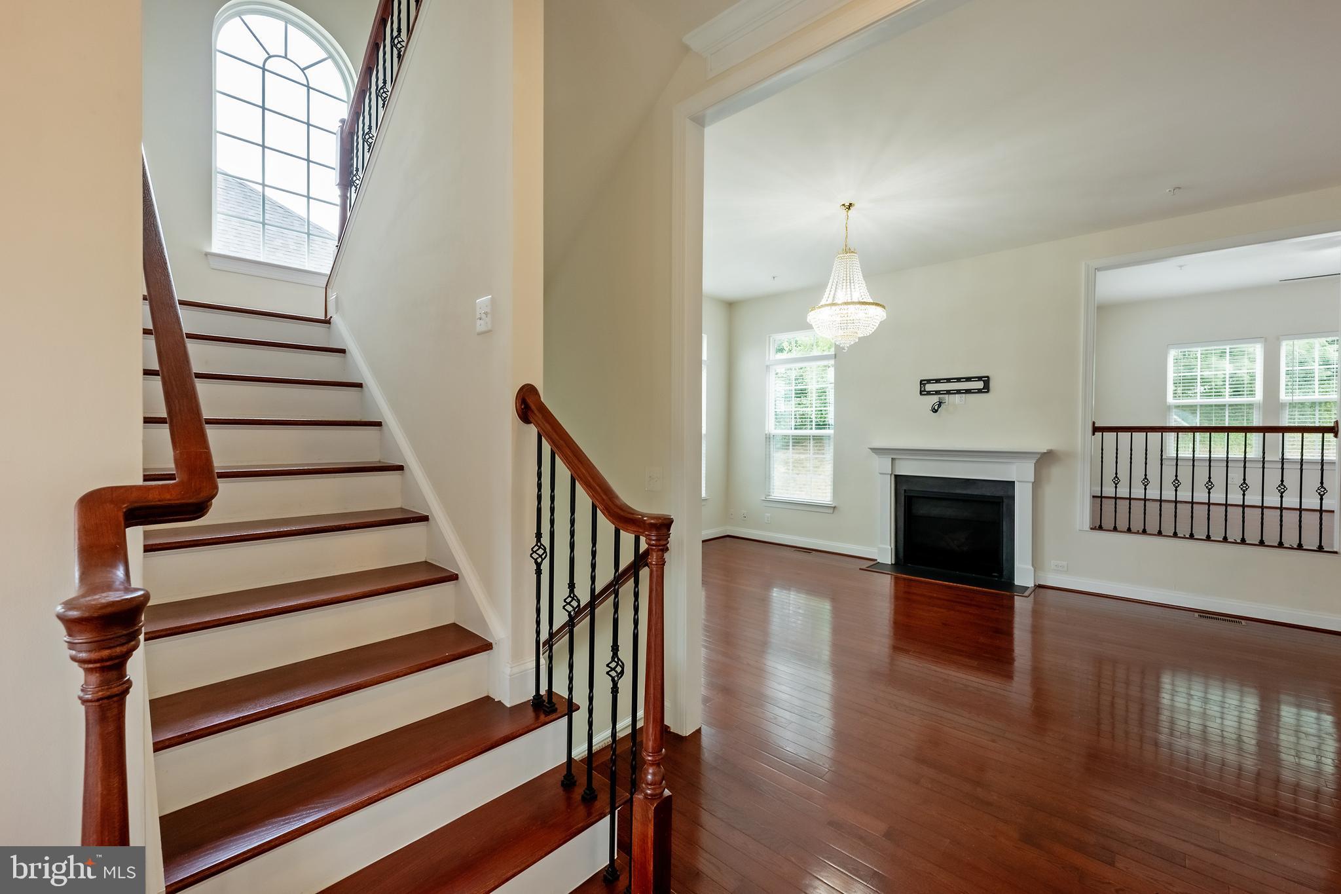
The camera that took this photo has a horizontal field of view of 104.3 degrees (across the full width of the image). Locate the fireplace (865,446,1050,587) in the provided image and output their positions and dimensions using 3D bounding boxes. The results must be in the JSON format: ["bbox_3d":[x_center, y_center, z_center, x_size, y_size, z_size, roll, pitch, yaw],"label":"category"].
[{"bbox_3d":[3.022,0.698,5.635,1.713,1.335,0.220,2,2,43],"label":"fireplace"}]

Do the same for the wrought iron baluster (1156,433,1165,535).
[{"bbox_3d":[4.356,0.326,4.627,0.030,0.903,0.030,2,2,43],"label":"wrought iron baluster"}]

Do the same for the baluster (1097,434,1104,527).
[{"bbox_3d":[3.935,0.312,4.758,0.032,0.877,0.032,2,1,42],"label":"baluster"}]

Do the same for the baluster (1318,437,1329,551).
[{"bbox_3d":[4.886,0.338,3.910,0.046,0.877,0.046,2,1,42],"label":"baluster"}]

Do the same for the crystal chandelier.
[{"bbox_3d":[1.426,-1.380,4.242,0.604,1.188,0.604,2,1,42],"label":"crystal chandelier"}]

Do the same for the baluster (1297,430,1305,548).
[{"bbox_3d":[4.812,0.333,3.976,0.032,0.877,0.032,2,1,42],"label":"baluster"}]

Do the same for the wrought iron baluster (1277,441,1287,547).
[{"bbox_3d":[4.740,0.333,4.040,0.046,0.877,0.046,2,1,42],"label":"wrought iron baluster"}]

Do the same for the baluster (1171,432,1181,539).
[{"bbox_3d":[4.302,0.323,4.431,0.046,0.877,0.046,2,1,42],"label":"baluster"}]

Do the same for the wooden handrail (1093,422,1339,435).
[{"bbox_3d":[4.414,-0.144,4.328,1.400,0.070,0.070,2,1,42],"label":"wooden handrail"}]

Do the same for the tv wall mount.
[{"bbox_3d":[3.086,-0.659,5.678,0.684,0.173,0.035,2,2,43],"label":"tv wall mount"}]

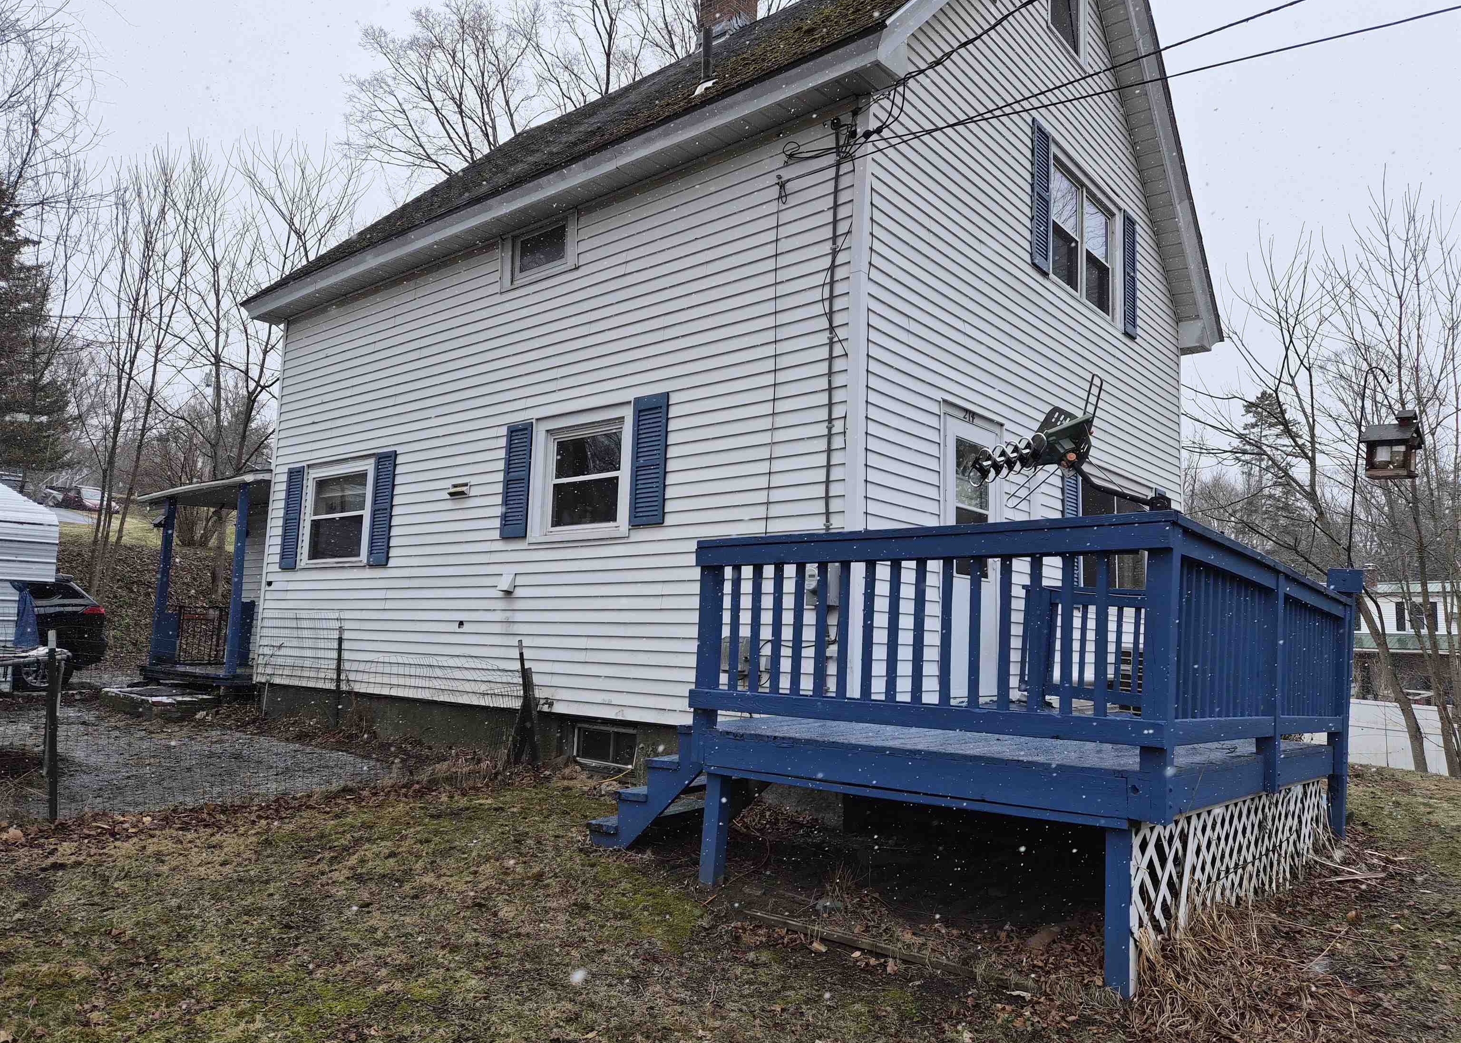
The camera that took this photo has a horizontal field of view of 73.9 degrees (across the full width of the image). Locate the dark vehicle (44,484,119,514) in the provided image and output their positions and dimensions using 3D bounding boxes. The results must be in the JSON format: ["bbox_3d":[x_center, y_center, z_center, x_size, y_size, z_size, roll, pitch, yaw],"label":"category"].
[{"bbox_3d":[-38.769,-1.330,58.000,4.600,1.500,1.800,-2,-7,28],"label":"dark vehicle"}]

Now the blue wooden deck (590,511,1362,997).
[{"bbox_3d":[1.600,1.079,5.774,3.060,1.750,3.820,-4,-8,39],"label":"blue wooden deck"}]

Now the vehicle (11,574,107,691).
[{"bbox_3d":[-11.516,1.518,13.598,1.880,1.690,4.650,-4,-8,39],"label":"vehicle"}]

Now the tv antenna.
[{"bbox_3d":[1.265,-0.292,3.630,0.700,0.460,0.360,-4,-6,-7],"label":"tv antenna"}]

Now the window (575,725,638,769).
[{"bbox_3d":[-0.938,1.693,7.379,0.654,0.282,0.100,-4,-8,39],"label":"window"}]

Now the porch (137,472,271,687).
[{"bbox_3d":[-6.361,0.768,12.505,3.400,2.600,1.270,-4,-8,39],"label":"porch"}]

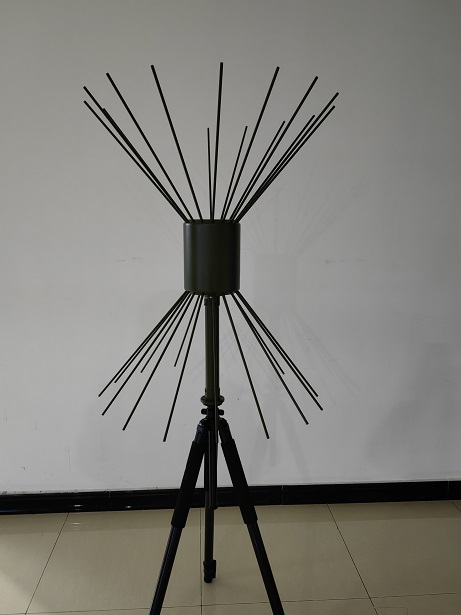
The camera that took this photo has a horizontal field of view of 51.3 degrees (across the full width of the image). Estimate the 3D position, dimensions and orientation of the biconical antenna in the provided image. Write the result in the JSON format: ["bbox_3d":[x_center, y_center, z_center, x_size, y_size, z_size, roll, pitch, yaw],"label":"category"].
[{"bbox_3d":[-0.047,-0.128,1.298,0.640,0.804,0.640,0,10,-4],"label":"biconical antenna"}]

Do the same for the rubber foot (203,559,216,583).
[{"bbox_3d":[-0.079,0.985,1.772,0.047,0.075,0.045,0,10,-4],"label":"rubber foot"}]

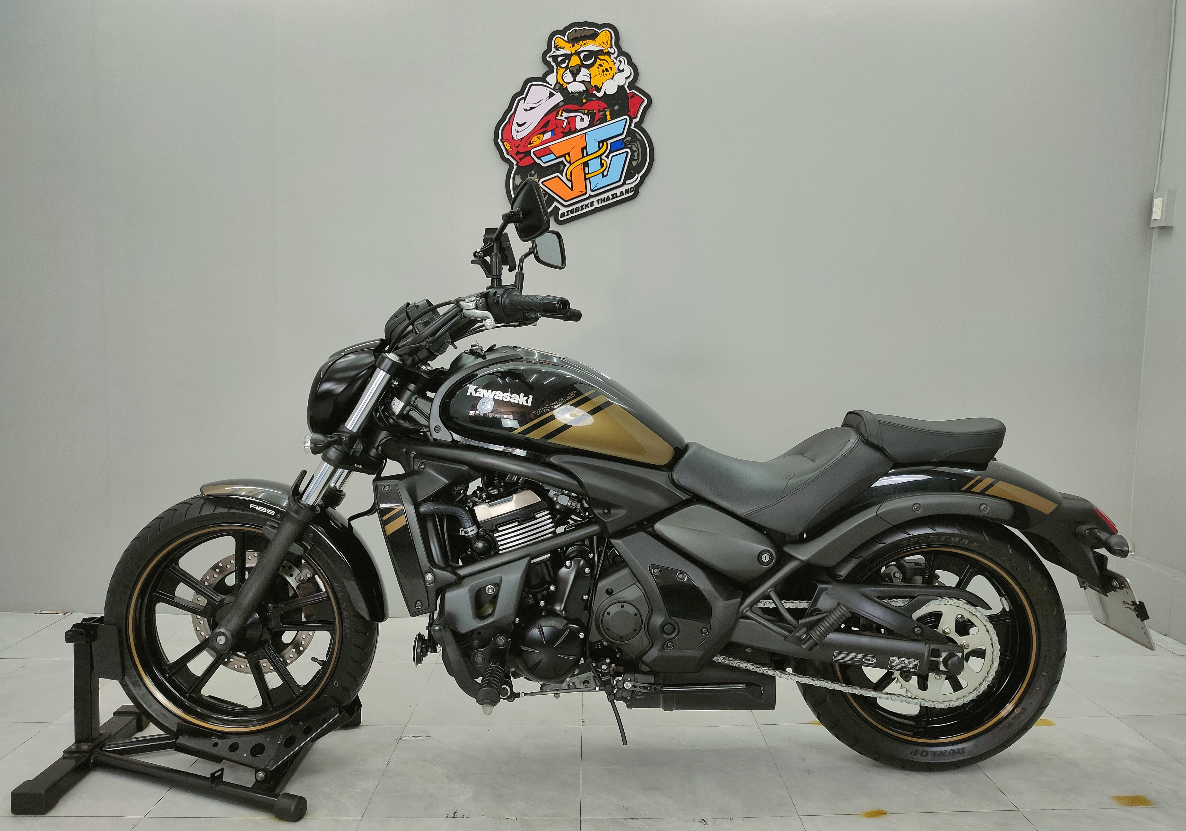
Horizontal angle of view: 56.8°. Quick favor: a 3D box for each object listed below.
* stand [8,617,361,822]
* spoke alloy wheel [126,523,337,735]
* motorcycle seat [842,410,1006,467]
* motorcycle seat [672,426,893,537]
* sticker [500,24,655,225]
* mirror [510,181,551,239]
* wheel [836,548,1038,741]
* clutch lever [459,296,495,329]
[{"bbox_3d":[-0.915,0.640,2.550,0.640,0.375,0.560,0,5,0],"label":"stand"},{"bbox_3d":[-0.806,0.482,2.515,0.485,0.485,0.110,0,5,0],"label":"spoke alloy wheel"},{"bbox_3d":[0.727,0.052,2.475,0.350,0.120,0.235,0,5,0],"label":"motorcycle seat"},{"bbox_3d":[0.415,0.145,2.475,0.470,0.235,0.310,0,5,0],"label":"motorcycle seat"},{"bbox_3d":[-0.066,-1.010,3.790,0.546,0.684,0.025,0,5,0],"label":"sticker"},{"bbox_3d":[-0.117,-0.381,2.050,0.055,0.115,0.155,-2,5,-23],"label":"mirror"},{"bbox_3d":[0.759,0.509,2.515,0.462,0.462,0.140,0,5,0],"label":"wheel"},{"bbox_3d":[-0.225,-0.199,2.130,0.045,0.060,0.165,-2,5,-23],"label":"clutch lever"}]

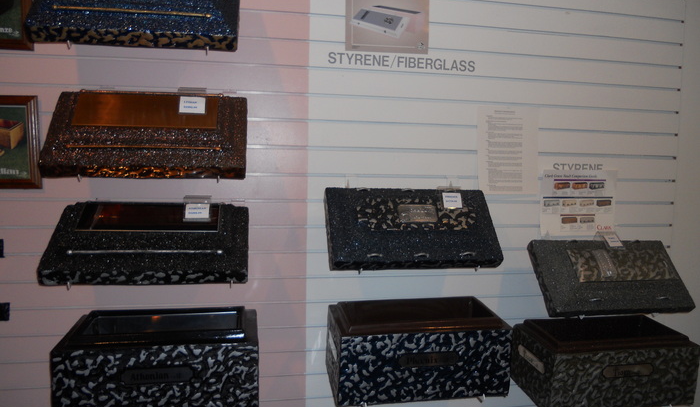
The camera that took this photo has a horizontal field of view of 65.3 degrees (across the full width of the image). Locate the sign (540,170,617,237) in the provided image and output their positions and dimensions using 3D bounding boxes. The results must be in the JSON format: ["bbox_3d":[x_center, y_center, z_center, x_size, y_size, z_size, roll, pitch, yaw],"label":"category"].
[{"bbox_3d":[0.764,-0.001,1.811,0.277,0.216,0.008,0,5,-12],"label":"sign"}]

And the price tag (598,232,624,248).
[{"bbox_3d":[0.855,0.119,1.785,0.070,0.058,0.010,-1,-36,-22],"label":"price tag"}]

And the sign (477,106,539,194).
[{"bbox_3d":[0.507,-0.168,1.740,0.212,0.279,0.006,0,5,-12],"label":"sign"}]

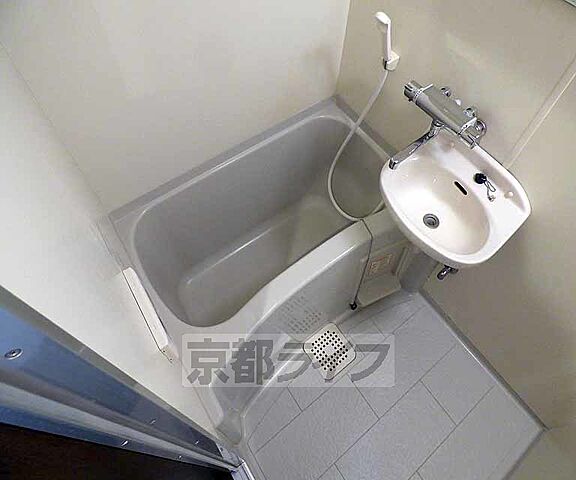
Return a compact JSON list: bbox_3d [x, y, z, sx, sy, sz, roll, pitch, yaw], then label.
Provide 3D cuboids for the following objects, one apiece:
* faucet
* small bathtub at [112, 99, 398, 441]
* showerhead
[{"bbox_3d":[0.371,-0.314,0.959,0.300,0.092,0.280,-35,66,-22],"label":"faucet"},{"bbox_3d":[0.003,0.069,1.361,0.986,0.577,0.706,-31,65,-20],"label":"small bathtub"},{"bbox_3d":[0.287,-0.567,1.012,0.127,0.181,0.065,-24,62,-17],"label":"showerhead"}]

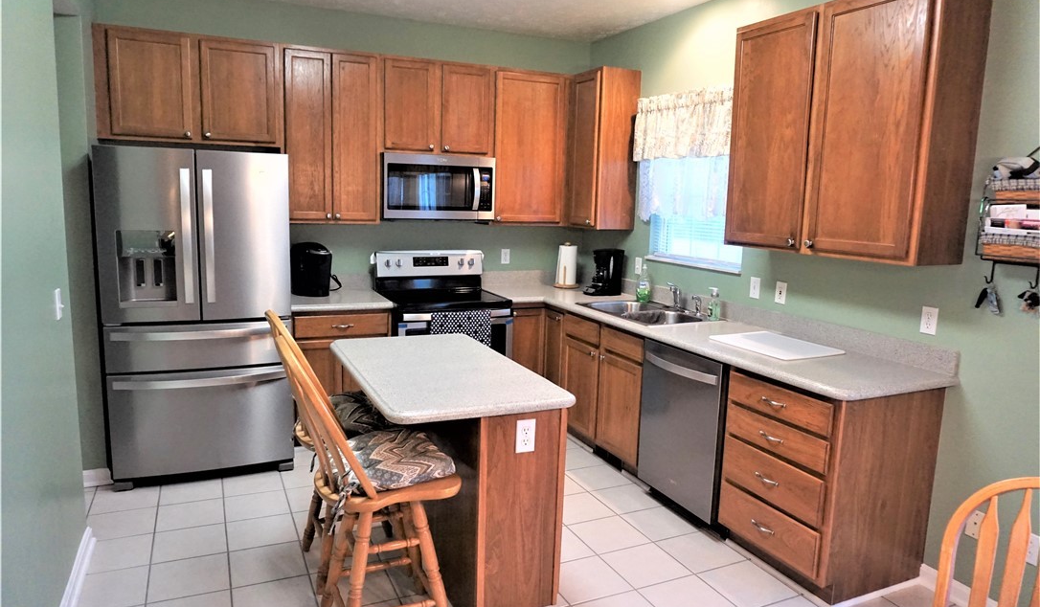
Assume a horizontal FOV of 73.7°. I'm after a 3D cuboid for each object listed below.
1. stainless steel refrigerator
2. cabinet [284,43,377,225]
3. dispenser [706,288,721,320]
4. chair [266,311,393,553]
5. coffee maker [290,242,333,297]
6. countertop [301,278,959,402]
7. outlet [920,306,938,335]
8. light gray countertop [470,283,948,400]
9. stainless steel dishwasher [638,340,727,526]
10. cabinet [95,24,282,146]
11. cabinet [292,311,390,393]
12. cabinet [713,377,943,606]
[{"bbox_3d":[-1.845,0.032,4.022,0.910,1.778,0.850,-2,10,-22],"label":"stainless steel refrigerator"},{"bbox_3d":[-1.210,-1.037,4.410,0.594,1.058,0.315,-3,10,-24],"label":"cabinet"},{"bbox_3d":[1.101,0.002,3.921,0.069,0.185,0.066,-1,9,-15],"label":"dispenser"},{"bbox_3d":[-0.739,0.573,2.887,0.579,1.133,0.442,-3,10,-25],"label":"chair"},{"bbox_3d":[-1.339,-0.218,4.445,0.305,0.330,0.244,8,11,35],"label":"coffee maker"},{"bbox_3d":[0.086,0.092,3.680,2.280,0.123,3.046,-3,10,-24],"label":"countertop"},{"bbox_3d":[1.698,0.072,2.881,0.008,0.113,0.071,-3,10,-24],"label":"outlet"},{"bbox_3d":[0.724,0.112,4.007,0.885,0.048,3.090,-2,10,-24],"label":"light gray countertop"},{"bbox_3d":[1.041,0.630,3.607,0.622,0.838,0.605,-3,10,-25],"label":"stainless steel dishwasher"},{"bbox_3d":[-1.908,-1.235,4.053,0.954,0.595,0.315,-3,10,-24],"label":"cabinet"},{"bbox_3d":[-1.211,0.427,4.544,0.605,0.872,0.620,-2,10,-24],"label":"cabinet"},{"bbox_3d":[1.328,0.738,3.049,0.625,0.872,0.610,-2,10,-24],"label":"cabinet"}]

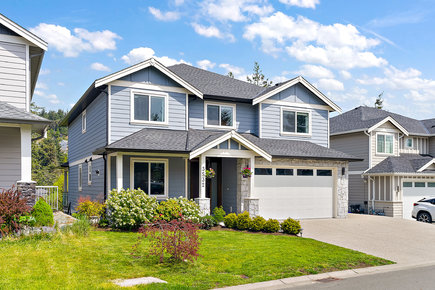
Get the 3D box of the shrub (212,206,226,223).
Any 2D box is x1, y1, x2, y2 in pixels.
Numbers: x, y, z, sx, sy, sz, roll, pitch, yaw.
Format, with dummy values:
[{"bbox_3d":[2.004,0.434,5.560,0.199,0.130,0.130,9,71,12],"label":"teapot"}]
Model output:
[{"bbox_3d":[0.081,2.822,15.700,0.560,0.660,0.540,0,-3,0],"label":"shrub"}]

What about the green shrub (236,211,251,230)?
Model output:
[{"bbox_3d":[0.970,2.784,14.200,0.560,0.720,0.560,0,-3,0],"label":"green shrub"}]

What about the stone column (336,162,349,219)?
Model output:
[{"bbox_3d":[6.367,2.377,19.850,0.740,2.750,0.500,2,-4,-26],"label":"stone column"}]

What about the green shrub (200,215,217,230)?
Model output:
[{"bbox_3d":[-0.322,2.867,14.300,0.640,0.580,0.600,0,-3,0],"label":"green shrub"}]

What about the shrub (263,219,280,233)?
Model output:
[{"bbox_3d":[1.924,2.849,13.650,0.600,0.530,0.600,0,-3,0],"label":"shrub"}]

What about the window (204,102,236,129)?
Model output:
[{"bbox_3d":[0.165,-1.458,19.300,1.780,1.320,0.130,2,-4,-26],"label":"window"}]

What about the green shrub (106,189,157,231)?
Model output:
[{"bbox_3d":[-3.034,2.310,13.800,1.750,1.450,1.500,2,-4,-26],"label":"green shrub"}]

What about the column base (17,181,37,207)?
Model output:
[{"bbox_3d":[-5.771,1.559,11.700,0.500,0.900,0.500,2,-3,-27],"label":"column base"}]

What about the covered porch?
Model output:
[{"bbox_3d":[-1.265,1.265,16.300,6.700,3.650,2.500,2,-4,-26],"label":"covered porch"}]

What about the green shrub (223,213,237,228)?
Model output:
[{"bbox_3d":[0.463,2.860,14.550,0.550,0.600,0.550,0,-3,0],"label":"green shrub"}]

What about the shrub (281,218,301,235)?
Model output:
[{"bbox_3d":[2.529,2.804,13.300,0.680,0.580,0.660,0,-3,0],"label":"shrub"}]

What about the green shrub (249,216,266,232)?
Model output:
[{"bbox_3d":[1.511,3.002,14.600,0.680,0.600,0.660,0,-3,0],"label":"green shrub"}]

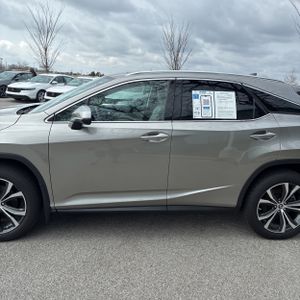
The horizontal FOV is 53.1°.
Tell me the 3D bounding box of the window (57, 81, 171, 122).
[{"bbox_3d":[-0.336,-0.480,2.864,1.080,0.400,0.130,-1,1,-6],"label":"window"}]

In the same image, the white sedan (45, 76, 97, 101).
[{"bbox_3d":[-3.214,-3.050,15.828,1.860,1.450,4.900,9,14,24],"label":"white sedan"}]

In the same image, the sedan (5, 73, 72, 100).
[{"bbox_3d":[-5.798,-3.534,17.114,1.860,1.450,4.900,8,14,21],"label":"sedan"}]

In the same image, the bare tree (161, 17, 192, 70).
[{"bbox_3d":[2.012,-7.552,25.383,2.650,6.721,2.650,0,13,-6],"label":"bare tree"}]

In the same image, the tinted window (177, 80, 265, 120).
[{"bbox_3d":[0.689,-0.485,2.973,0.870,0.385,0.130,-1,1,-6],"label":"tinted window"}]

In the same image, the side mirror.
[{"bbox_3d":[-0.610,-0.272,2.639,0.200,0.210,0.240,1,13,-6],"label":"side mirror"}]

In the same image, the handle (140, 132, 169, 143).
[{"bbox_3d":[0.045,-0.115,2.791,0.255,0.075,0.060,1,13,-6],"label":"handle"}]

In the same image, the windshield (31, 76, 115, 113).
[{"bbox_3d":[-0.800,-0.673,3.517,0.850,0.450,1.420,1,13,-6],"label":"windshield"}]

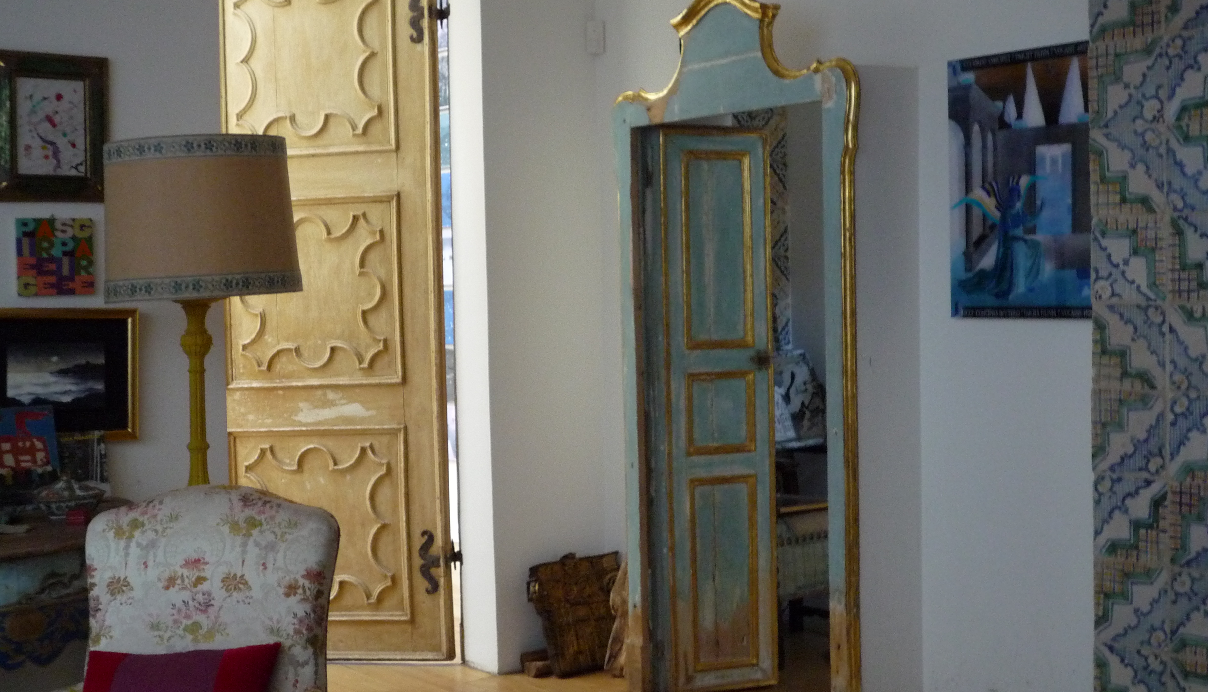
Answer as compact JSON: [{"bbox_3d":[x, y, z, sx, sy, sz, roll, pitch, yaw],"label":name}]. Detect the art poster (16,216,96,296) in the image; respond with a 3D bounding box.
[{"bbox_3d":[-1.605,-0.261,4.514,0.223,0.223,0.025,-3,3,-40],"label":"art poster"}]

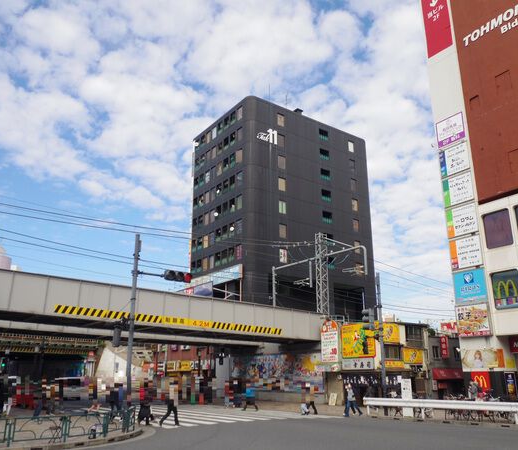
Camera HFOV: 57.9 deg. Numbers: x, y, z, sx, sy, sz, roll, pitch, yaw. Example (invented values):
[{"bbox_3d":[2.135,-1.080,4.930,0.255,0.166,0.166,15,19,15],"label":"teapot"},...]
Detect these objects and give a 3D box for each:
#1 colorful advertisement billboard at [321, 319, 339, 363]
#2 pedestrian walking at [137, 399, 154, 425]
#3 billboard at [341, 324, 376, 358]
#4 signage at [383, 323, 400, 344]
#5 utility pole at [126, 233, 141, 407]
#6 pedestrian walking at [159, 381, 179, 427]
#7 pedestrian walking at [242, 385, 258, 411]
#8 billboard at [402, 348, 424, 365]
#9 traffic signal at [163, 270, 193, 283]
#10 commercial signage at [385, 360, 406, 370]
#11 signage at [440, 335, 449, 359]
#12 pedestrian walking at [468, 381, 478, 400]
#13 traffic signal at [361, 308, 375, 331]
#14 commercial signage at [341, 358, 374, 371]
[{"bbox_3d":[5.596,9.162,36.887,0.180,3.214,1.987,14,-23,-34],"label":"colorful advertisement billboard"},{"bbox_3d":[-4.399,6.931,18.254,0.580,1.640,0.500,15,-23,-36],"label":"pedestrian walking"},{"bbox_3d":[6.614,7.741,31.243,0.250,2.201,3.218,11,-21,-30],"label":"billboard"},{"bbox_3d":[8.962,7.376,31.806,2.270,1.352,0.200,15,-23,-38],"label":"signage"},{"bbox_3d":[-4.698,3.699,17.529,0.220,7.037,0.220,11,-22,-35],"label":"utility pole"},{"bbox_3d":[-3.554,7.181,18.794,0.850,1.680,0.500,14,-22,-36],"label":"pedestrian walking"},{"bbox_3d":[-0.577,10.718,29.132,0.750,1.600,0.500,15,-23,-36],"label":"pedestrian walking"},{"bbox_3d":[10.848,9.214,32.890,2.412,1.041,0.200,15,-23,-38],"label":"billboard"},{"bbox_3d":[-3.293,2.128,19.199,1.140,0.410,0.330,14,-23,-34],"label":"traffic signal"},{"bbox_3d":[9.944,10.251,34.321,2.441,0.523,0.120,13,-23,-33],"label":"commercial signage"},{"bbox_3d":[11.824,7.741,29.831,0.220,1.413,0.550,15,-23,-36],"label":"signage"},{"bbox_3d":[10.809,8.719,23.458,0.500,1.620,0.450,17,-24,-42],"label":"pedestrian walking"},{"bbox_3d":[5.748,4.961,24.569,0.420,1.141,0.500,14,-23,-34],"label":"traffic signal"},{"bbox_3d":[7.264,10.210,34.305,0.150,0.772,3.113,14,-23,-34],"label":"commercial signage"}]

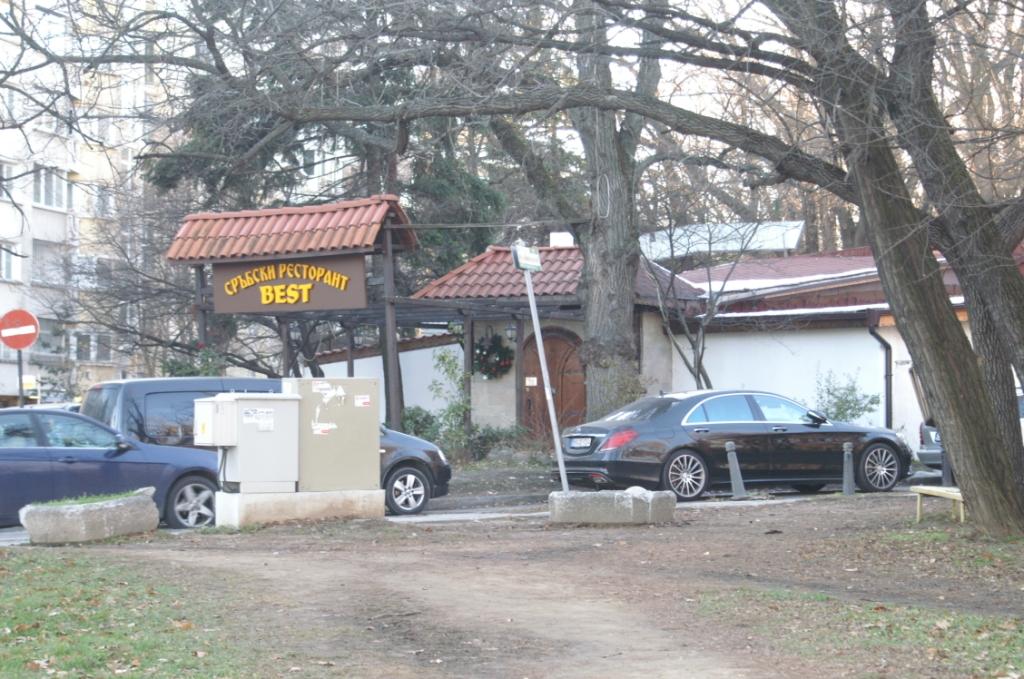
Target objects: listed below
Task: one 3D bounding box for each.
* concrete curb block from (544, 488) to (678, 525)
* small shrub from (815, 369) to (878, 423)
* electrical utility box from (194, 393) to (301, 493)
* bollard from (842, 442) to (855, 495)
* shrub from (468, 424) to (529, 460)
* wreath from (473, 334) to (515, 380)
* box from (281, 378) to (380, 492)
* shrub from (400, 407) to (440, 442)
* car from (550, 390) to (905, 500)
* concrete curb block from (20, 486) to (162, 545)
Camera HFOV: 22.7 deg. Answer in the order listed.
[{"bbox_3d":[1.085,1.804,27.600,1.340,0.370,0.420,0,-1,-10],"label":"concrete curb block"},{"bbox_3d":[5.422,1.147,41.300,1.070,1.250,0.950,0,-1,0],"label":"small shrub"},{"bbox_3d":[-2.872,1.120,27.690,1.000,1.060,0.550,1,-1,-29],"label":"electrical utility box"},{"bbox_3d":[4.559,1.752,34.600,0.165,0.720,0.165,0,-1,0],"label":"bollard"},{"bbox_3d":[-0.231,1.761,43.700,1.020,0.620,0.750,0,-1,0],"label":"shrub"},{"bbox_3d":[-0.322,0.305,44.500,0.780,0.800,0.220,0,-1,25],"label":"wreath"},{"bbox_3d":[-1.985,1.046,28.080,0.975,1.220,0.450,1,-1,-29],"label":"box"},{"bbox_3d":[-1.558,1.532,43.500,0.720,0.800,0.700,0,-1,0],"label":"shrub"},{"bbox_3d":[3.208,1.447,35.760,5.220,1.480,1.900,1,-1,-27],"label":"car"},{"bbox_3d":[-4.464,1.870,27.000,1.400,0.400,0.420,-4,0,-22],"label":"concrete curb block"}]

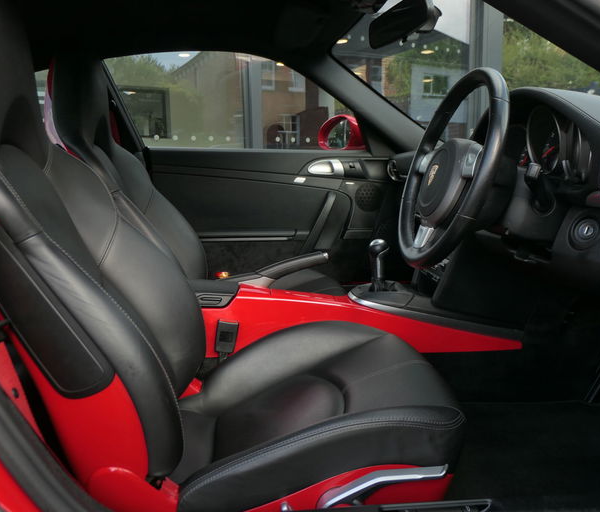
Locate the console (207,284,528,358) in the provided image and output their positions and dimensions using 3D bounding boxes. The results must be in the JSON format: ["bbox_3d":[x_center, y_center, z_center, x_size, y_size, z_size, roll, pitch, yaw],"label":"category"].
[{"bbox_3d":[0.102,0.138,1.326,0.830,0.180,0.260,-2,8,-6],"label":"console"}]

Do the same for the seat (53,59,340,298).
[{"bbox_3d":[-0.276,-0.162,1.607,0.890,0.870,0.530,-2,8,-6],"label":"seat"}]

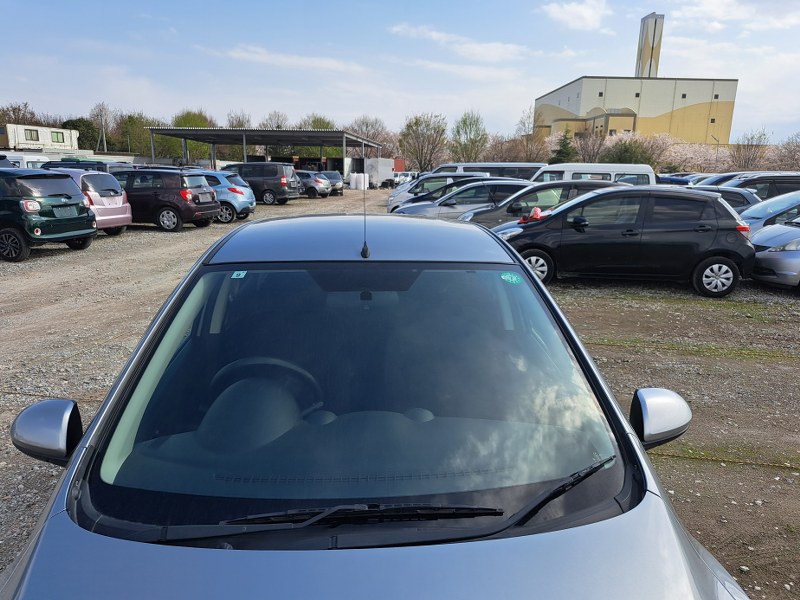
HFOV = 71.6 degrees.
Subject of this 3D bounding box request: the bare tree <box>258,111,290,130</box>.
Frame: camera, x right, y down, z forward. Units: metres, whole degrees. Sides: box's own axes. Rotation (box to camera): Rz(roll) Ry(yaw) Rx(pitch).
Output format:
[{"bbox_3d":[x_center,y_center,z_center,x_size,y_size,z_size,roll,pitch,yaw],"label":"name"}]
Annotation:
[{"bbox_3d":[-14.861,-18.196,65.666,4.600,8.067,4.600,1,13,0],"label":"bare tree"}]

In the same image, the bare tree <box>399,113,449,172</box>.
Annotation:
[{"bbox_3d":[2.639,-17.430,63.638,5.900,7.764,5.900,2,14,2],"label":"bare tree"}]

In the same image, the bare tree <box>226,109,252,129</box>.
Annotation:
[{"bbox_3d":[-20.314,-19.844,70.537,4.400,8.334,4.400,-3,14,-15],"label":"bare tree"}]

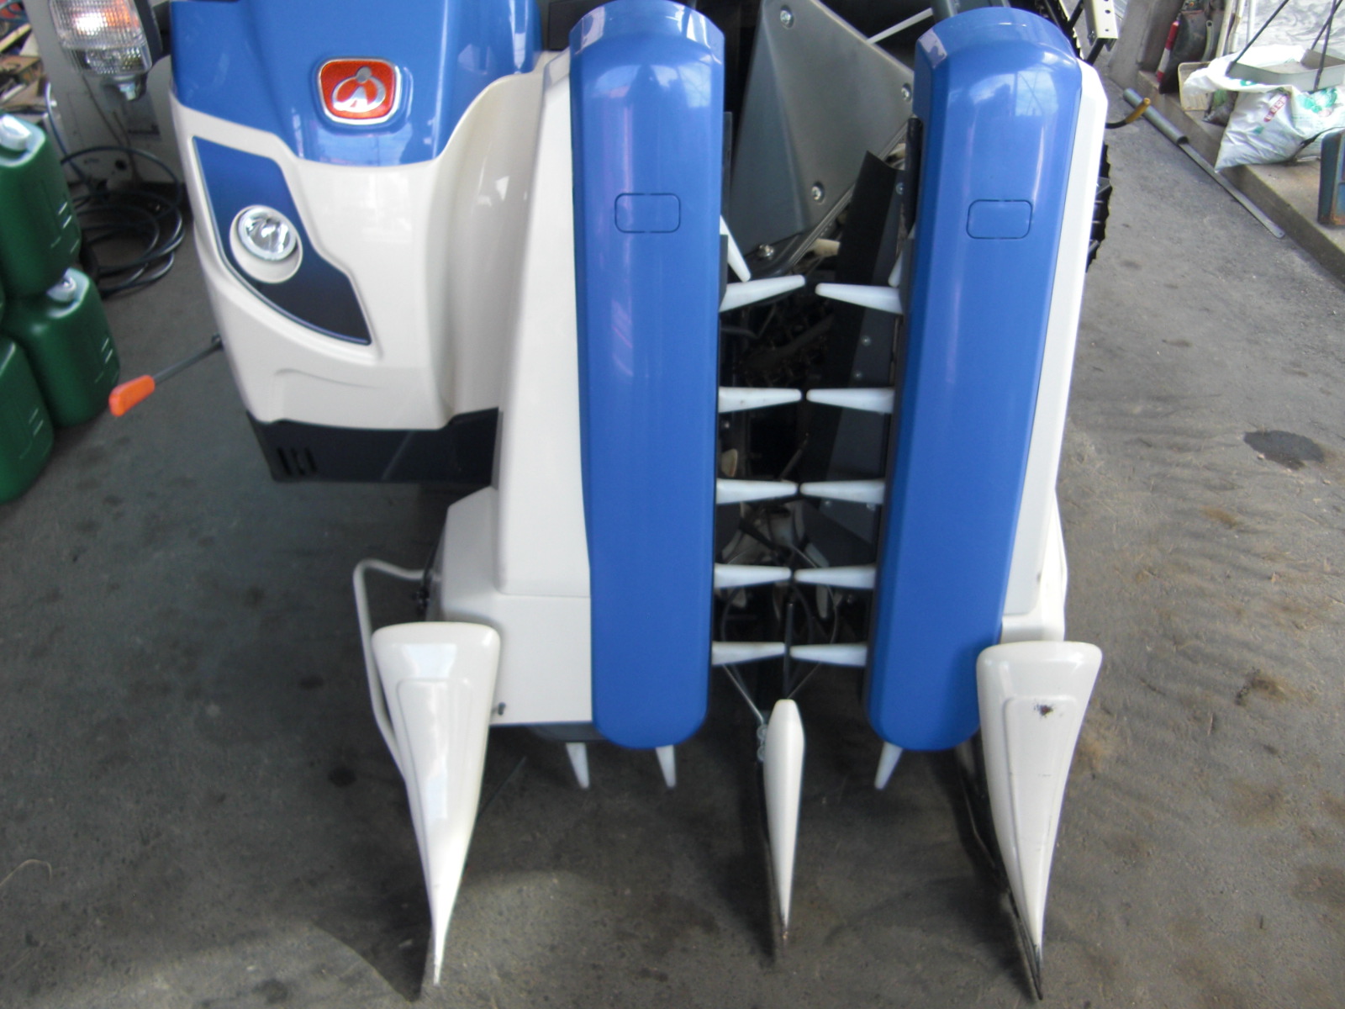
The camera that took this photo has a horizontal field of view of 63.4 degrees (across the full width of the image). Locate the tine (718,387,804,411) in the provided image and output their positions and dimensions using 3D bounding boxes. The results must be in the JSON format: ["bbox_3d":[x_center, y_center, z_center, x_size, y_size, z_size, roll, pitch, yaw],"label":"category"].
[{"bbox_3d":[0.106,-0.131,1.354,0.111,0.031,0.022,-2,24,1],"label":"tine"}]

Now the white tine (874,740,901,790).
[{"bbox_3d":[0.314,0.367,1.581,0.031,0.119,0.022,8,24,-4],"label":"white tine"}]

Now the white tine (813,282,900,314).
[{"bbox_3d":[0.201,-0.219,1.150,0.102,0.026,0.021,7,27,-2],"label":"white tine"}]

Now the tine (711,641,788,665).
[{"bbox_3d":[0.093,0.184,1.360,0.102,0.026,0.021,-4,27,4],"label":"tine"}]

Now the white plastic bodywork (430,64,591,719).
[{"bbox_3d":[-0.237,-0.125,1.460,0.250,0.885,0.200,0,24,0],"label":"white plastic bodywork"}]

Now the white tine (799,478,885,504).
[{"bbox_3d":[0.222,-0.017,1.405,0.117,0.031,0.022,1,24,-1],"label":"white tine"}]

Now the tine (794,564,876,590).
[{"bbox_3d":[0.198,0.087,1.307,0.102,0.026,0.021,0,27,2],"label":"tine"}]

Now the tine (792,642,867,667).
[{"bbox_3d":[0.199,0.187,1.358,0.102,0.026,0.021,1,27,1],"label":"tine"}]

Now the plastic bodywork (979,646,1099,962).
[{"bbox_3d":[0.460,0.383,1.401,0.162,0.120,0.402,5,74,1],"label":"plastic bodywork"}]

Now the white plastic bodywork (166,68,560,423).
[{"bbox_3d":[-0.400,-0.380,1.591,0.530,0.475,0.290,0,41,0],"label":"white plastic bodywork"}]

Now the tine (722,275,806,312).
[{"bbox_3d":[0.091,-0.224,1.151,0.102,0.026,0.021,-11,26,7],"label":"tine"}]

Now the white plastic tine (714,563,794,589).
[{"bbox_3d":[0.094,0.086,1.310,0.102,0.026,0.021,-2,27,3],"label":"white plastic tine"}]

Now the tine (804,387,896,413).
[{"bbox_3d":[0.224,-0.130,1.354,0.117,0.031,0.022,1,24,-1],"label":"tine"}]

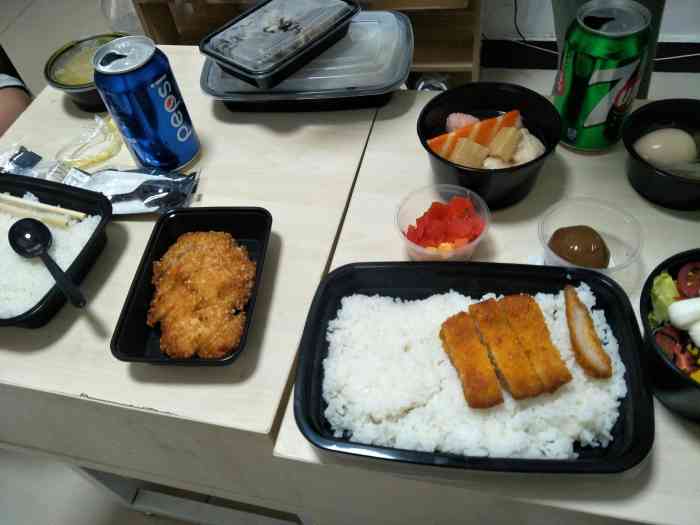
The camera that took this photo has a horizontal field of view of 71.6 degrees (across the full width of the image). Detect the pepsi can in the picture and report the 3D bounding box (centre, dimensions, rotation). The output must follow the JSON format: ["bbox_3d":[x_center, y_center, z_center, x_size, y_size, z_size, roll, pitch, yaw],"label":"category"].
[{"bbox_3d":[-0.189,-0.142,0.458,0.066,0.115,0.066,-4,53,5],"label":"pepsi can"}]

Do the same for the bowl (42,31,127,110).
[{"bbox_3d":[-0.290,-0.225,0.579,0.126,0.045,0.126,-4,53,5],"label":"bowl"}]

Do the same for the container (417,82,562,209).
[{"bbox_3d":[0.123,-0.107,0.444,0.123,0.053,0.123,-4,53,5],"label":"container"}]

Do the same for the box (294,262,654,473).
[{"bbox_3d":[0.075,0.069,0.323,0.211,0.045,0.139,2,53,9],"label":"box"}]

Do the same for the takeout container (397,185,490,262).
[{"bbox_3d":[0.076,-0.026,0.400,0.074,0.036,0.074,-4,53,5],"label":"takeout container"}]

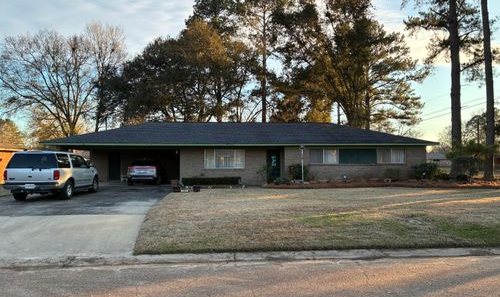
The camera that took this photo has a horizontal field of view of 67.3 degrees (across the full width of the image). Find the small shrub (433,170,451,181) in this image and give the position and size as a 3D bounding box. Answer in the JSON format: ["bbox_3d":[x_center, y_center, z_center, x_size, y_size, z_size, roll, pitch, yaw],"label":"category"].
[{"bbox_3d":[12.240,1.726,24.000,1.100,0.740,1.000,0,-3,-3],"label":"small shrub"}]

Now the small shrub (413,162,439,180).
[{"bbox_3d":[11.357,1.424,24.300,1.620,1.120,1.500,0,-3,-3],"label":"small shrub"}]

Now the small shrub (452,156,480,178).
[{"bbox_3d":[14.529,1.208,25.200,1.800,1.420,1.700,0,-3,-3],"label":"small shrub"}]

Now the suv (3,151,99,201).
[{"bbox_3d":[-8.217,1.128,16.195,2.000,1.900,5.200,0,-3,-5],"label":"suv"}]

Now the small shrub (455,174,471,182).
[{"bbox_3d":[13.412,1.830,23.700,0.970,0.480,0.850,0,-3,-3],"label":"small shrub"}]

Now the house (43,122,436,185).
[{"bbox_3d":[-0.449,0.264,28.518,24.700,4.600,10.400,0,-3,-3],"label":"house"}]

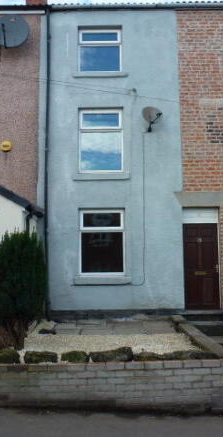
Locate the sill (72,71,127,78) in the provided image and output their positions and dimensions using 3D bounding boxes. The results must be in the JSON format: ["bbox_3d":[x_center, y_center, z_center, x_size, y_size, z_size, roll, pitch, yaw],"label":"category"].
[{"bbox_3d":[-0.249,-3.354,9.525,1.293,0.130,0.150,-1,-7,-1],"label":"sill"}]

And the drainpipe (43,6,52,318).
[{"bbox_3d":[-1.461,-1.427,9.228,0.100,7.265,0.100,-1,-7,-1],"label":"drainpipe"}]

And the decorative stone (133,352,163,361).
[{"bbox_3d":[0.438,1.669,4.900,0.357,0.085,0.200,-1,-7,-1],"label":"decorative stone"}]

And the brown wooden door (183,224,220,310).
[{"bbox_3d":[2.073,1.110,9.310,0.820,1.980,0.070,-1,-7,0],"label":"brown wooden door"}]

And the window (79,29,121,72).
[{"bbox_3d":[-0.263,-4.024,9.723,1.019,1.078,0.090,-1,-7,-1],"label":"window"}]

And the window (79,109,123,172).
[{"bbox_3d":[-0.234,-1.814,9.468,1.013,1.539,0.090,-1,-7,-1],"label":"window"}]

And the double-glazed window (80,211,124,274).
[{"bbox_3d":[-0.206,0.544,9.323,1.020,1.480,0.090,-1,-7,0],"label":"double-glazed window"}]

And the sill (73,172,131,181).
[{"bbox_3d":[-0.225,-0.962,9.459,1.290,0.165,0.170,-1,-7,0],"label":"sill"}]

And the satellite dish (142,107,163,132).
[{"bbox_3d":[0.947,-2.282,9.332,0.450,0.530,0.380,2,-7,-22],"label":"satellite dish"}]

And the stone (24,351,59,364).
[{"bbox_3d":[-0.909,1.808,5.248,0.420,0.150,0.240,-1,-7,0],"label":"stone"}]

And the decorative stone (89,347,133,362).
[{"bbox_3d":[-0.006,1.646,4.894,0.510,0.150,0.250,-1,-7,-1],"label":"decorative stone"}]

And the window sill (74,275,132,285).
[{"bbox_3d":[-0.198,1.387,9.177,1.300,0.190,0.170,-1,-7,0],"label":"window sill"}]

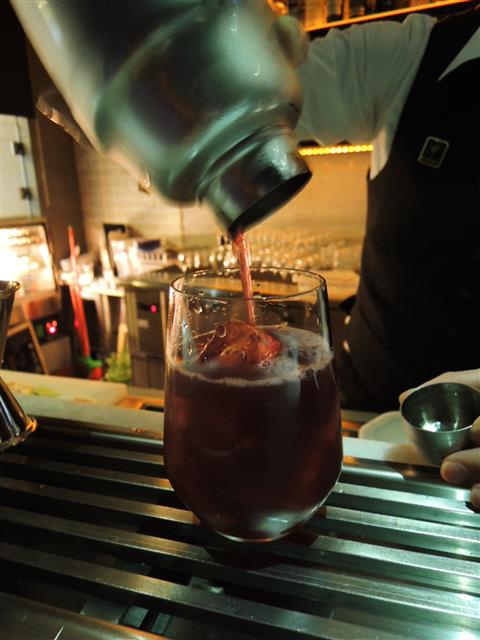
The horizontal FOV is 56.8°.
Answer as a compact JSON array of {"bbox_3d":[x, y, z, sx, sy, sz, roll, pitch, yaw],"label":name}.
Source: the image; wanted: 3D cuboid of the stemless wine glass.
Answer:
[{"bbox_3d":[0.006,0.042,0.210,0.086,0.122,0.086,-2,17,0],"label":"stemless wine glass"}]

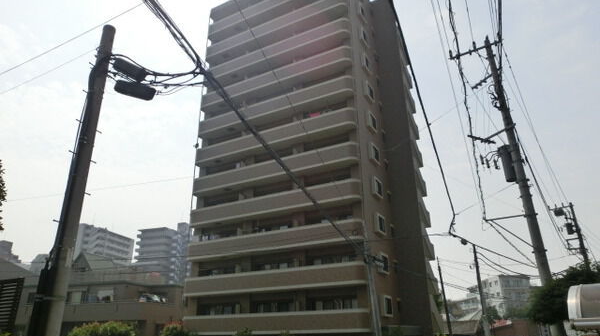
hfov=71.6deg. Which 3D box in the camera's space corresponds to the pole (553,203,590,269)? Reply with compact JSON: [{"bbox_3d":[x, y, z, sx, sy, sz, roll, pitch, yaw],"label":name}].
[{"bbox_3d":[18.073,7.268,25.539,0.400,10.596,0.400,-12,-24,27],"label":"pole"}]

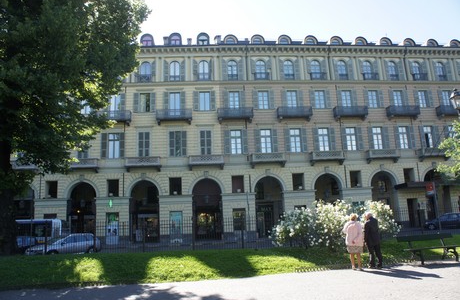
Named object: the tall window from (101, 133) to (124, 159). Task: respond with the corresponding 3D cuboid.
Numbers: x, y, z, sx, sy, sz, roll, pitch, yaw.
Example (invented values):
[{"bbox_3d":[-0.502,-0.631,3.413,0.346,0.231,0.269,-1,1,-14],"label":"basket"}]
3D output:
[{"bbox_3d":[-10.808,-0.297,31.879,2.157,2.454,0.250,-2,-12,-5],"label":"tall window"}]

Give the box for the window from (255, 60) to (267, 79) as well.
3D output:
[{"bbox_3d":[3.348,-8.728,37.659,1.150,2.310,0.250,-2,-11,-5],"label":"window"}]

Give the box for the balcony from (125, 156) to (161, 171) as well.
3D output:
[{"bbox_3d":[-8.508,1.328,33.902,3.500,1.270,1.000,-2,-12,-4],"label":"balcony"}]

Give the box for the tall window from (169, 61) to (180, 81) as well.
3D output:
[{"bbox_3d":[-5.717,-8.186,35.850,1.132,2.278,0.250,-2,-11,-5],"label":"tall window"}]

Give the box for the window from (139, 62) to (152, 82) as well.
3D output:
[{"bbox_3d":[-9.493,-8.819,38.725,1.500,2.500,0.250,-2,-13,-5],"label":"window"}]

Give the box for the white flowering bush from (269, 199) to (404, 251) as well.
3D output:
[{"bbox_3d":[4.684,3.440,15.600,5.400,2.250,2.900,-2,-12,-5],"label":"white flowering bush"}]

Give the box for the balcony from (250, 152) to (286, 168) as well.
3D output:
[{"bbox_3d":[3.826,1.105,34.151,3.400,1.365,1.050,-2,-11,-5],"label":"balcony"}]

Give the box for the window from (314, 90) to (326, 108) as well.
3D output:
[{"bbox_3d":[9.582,-5.329,36.467,1.130,2.019,0.250,-2,-11,-5],"label":"window"}]

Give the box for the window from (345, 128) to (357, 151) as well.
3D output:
[{"bbox_3d":[12.864,-1.196,36.910,1.050,2.410,0.250,-2,-11,-5],"label":"window"}]

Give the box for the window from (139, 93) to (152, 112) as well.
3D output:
[{"bbox_3d":[-8.805,-4.903,36.018,1.260,1.990,0.250,-2,-11,-5],"label":"window"}]

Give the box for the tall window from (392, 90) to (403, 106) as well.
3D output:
[{"bbox_3d":[19.893,-6.152,40.938,1.220,2.250,0.250,-2,-13,-5],"label":"tall window"}]

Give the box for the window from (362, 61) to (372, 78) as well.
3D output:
[{"bbox_3d":[15.002,-8.624,37.391,1.100,2.150,0.250,-2,-12,-4],"label":"window"}]

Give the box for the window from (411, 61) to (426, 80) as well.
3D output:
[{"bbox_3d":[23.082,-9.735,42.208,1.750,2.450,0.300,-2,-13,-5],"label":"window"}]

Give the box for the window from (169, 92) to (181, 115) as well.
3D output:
[{"bbox_3d":[-5.723,-4.740,36.032,1.170,2.650,0.220,-2,-12,-4],"label":"window"}]

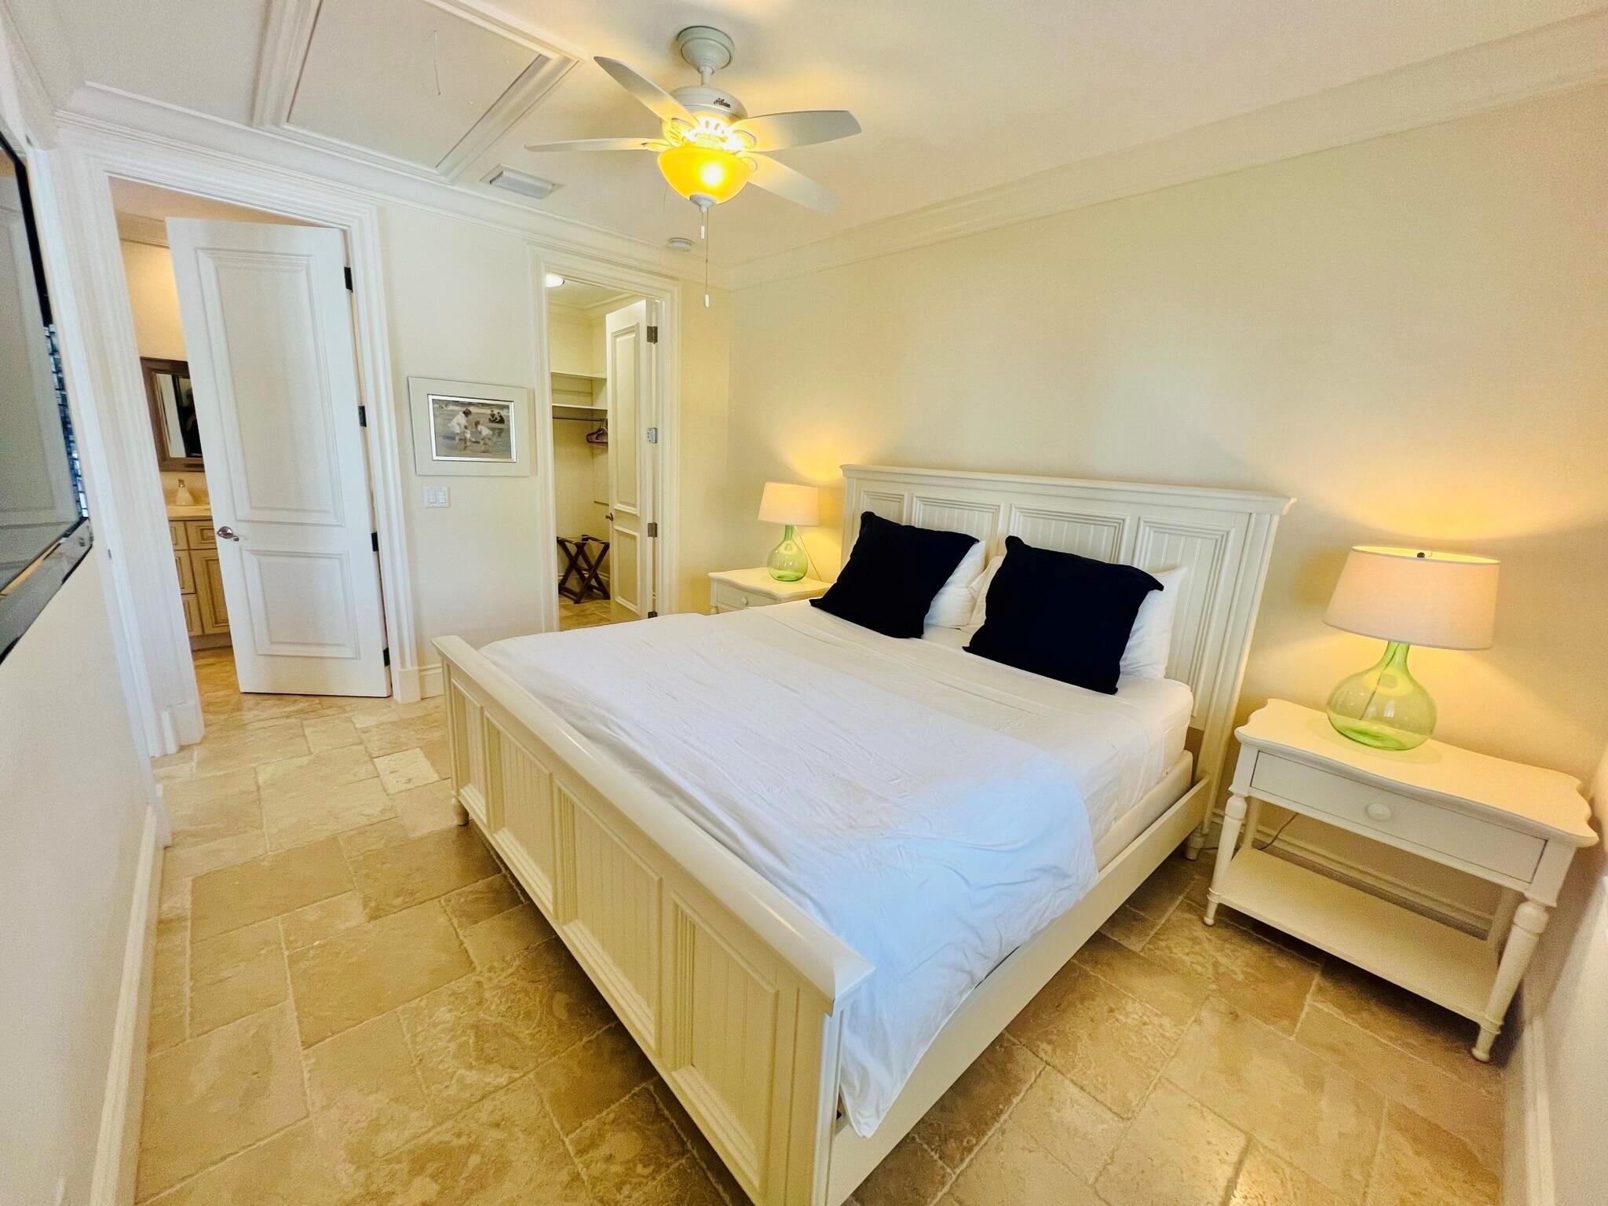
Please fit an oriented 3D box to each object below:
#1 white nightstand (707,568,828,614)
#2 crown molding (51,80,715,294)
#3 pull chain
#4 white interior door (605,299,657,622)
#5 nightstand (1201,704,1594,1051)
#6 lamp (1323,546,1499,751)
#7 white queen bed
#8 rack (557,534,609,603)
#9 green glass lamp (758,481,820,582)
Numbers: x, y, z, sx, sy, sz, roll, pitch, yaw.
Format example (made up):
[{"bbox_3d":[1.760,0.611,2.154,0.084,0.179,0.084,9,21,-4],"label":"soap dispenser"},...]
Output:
[{"bbox_3d":[-0.183,0.200,3.962,0.520,0.711,0.701,-9,19,-43],"label":"white nightstand"},{"bbox_3d":[-1.604,-2.045,3.240,3.067,0.140,0.105,-9,19,-43],"label":"crown molding"},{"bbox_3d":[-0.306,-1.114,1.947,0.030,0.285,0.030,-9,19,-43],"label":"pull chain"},{"bbox_3d":[-1.286,-0.893,4.495,0.045,2.400,0.710,-7,17,-37],"label":"white interior door"},{"bbox_3d":[1.807,0.815,1.951,0.510,0.713,0.735,-9,19,-43],"label":"nightstand"},{"bbox_3d":[1.855,0.155,1.891,0.385,0.610,0.385,-9,19,-43],"label":"lamp"},{"bbox_3d":[0.158,0.249,2.311,2.288,1.440,2.138,-9,19,-43],"label":"white queen bed"},{"bbox_3d":[-2.201,-0.337,5.997,0.372,0.544,0.559,-9,19,-43],"label":"rack"},{"bbox_3d":[-0.091,-0.446,3.851,0.385,0.610,0.385,3,14,-1],"label":"green glass lamp"}]

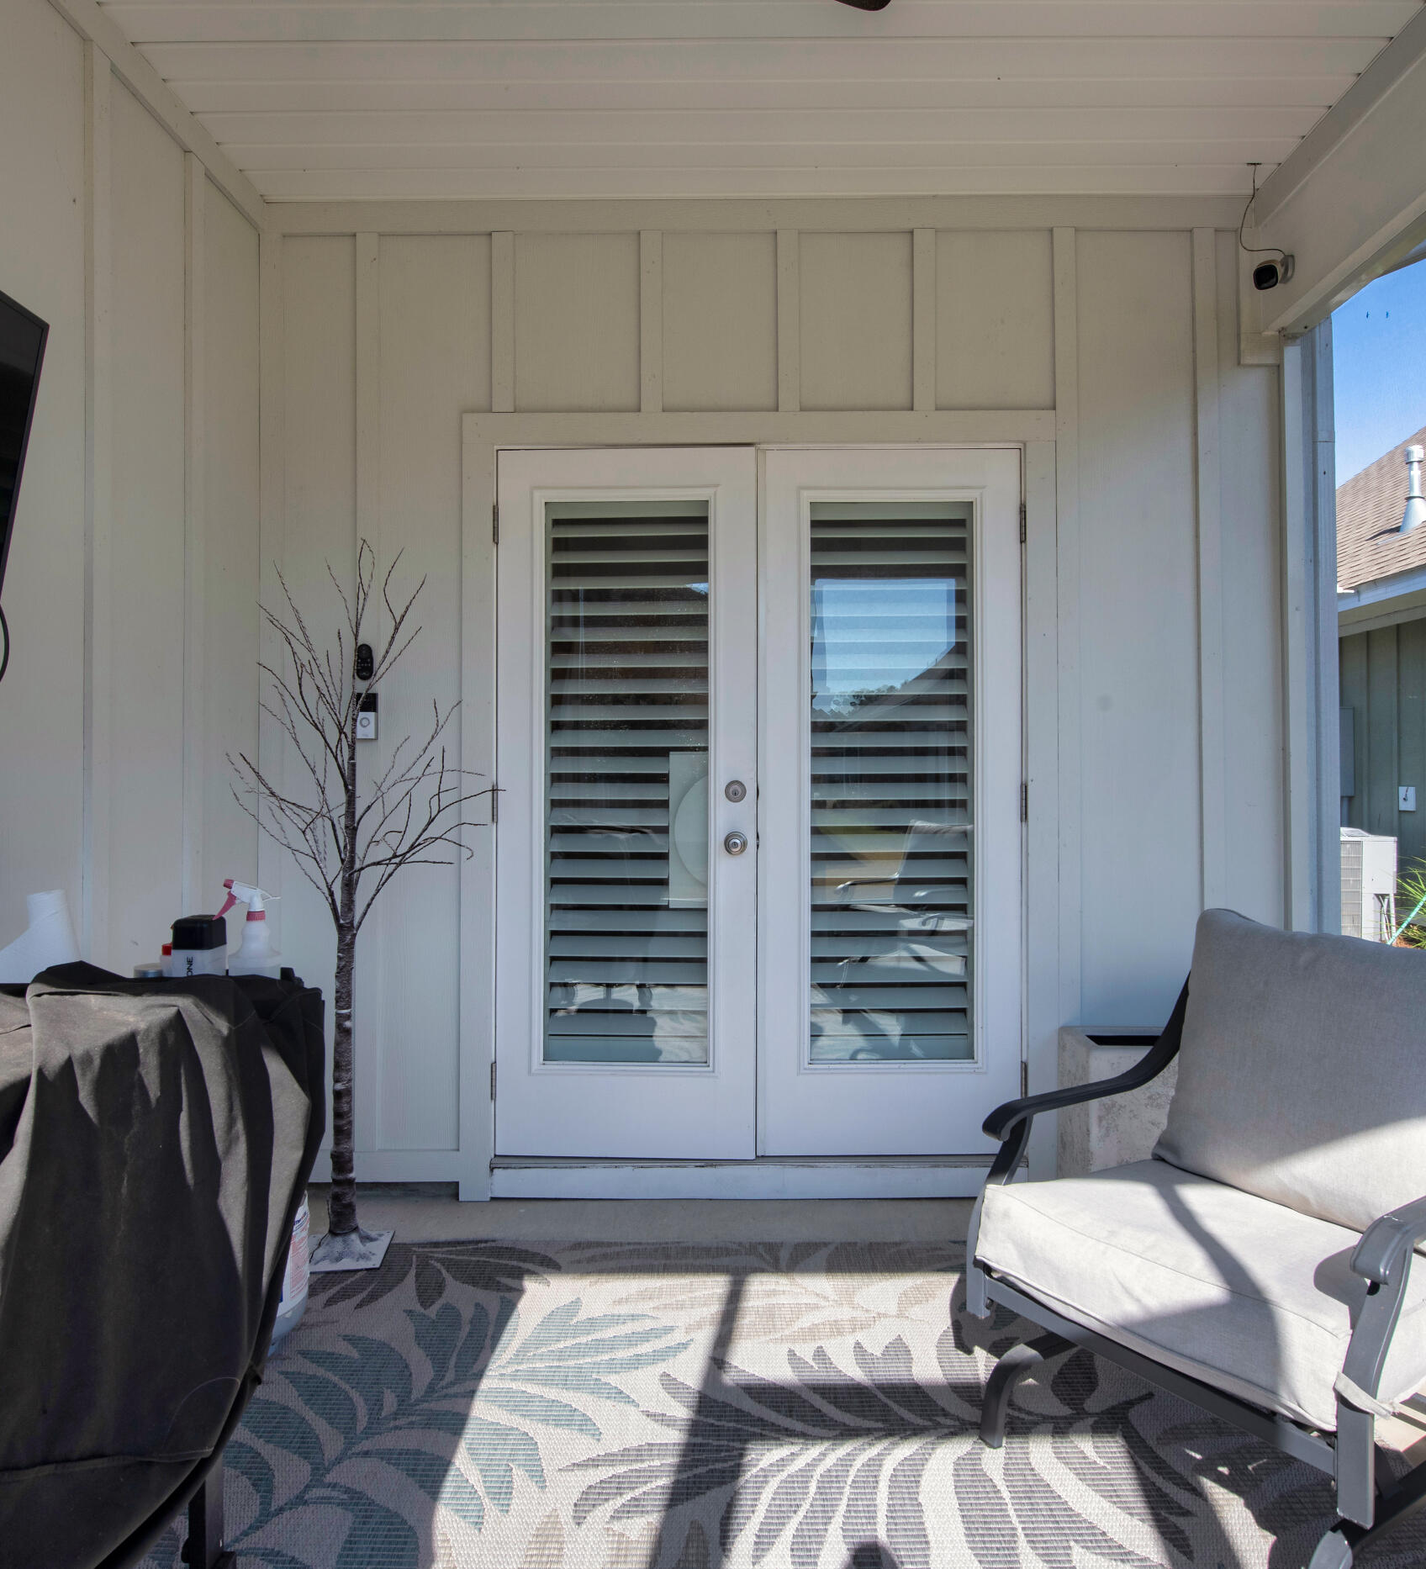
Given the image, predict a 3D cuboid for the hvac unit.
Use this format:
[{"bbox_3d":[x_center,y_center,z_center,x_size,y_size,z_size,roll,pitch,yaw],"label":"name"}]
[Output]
[{"bbox_3d":[4.780,0.785,8.270,0.770,0.860,0.760,0,0,0],"label":"hvac unit"}]

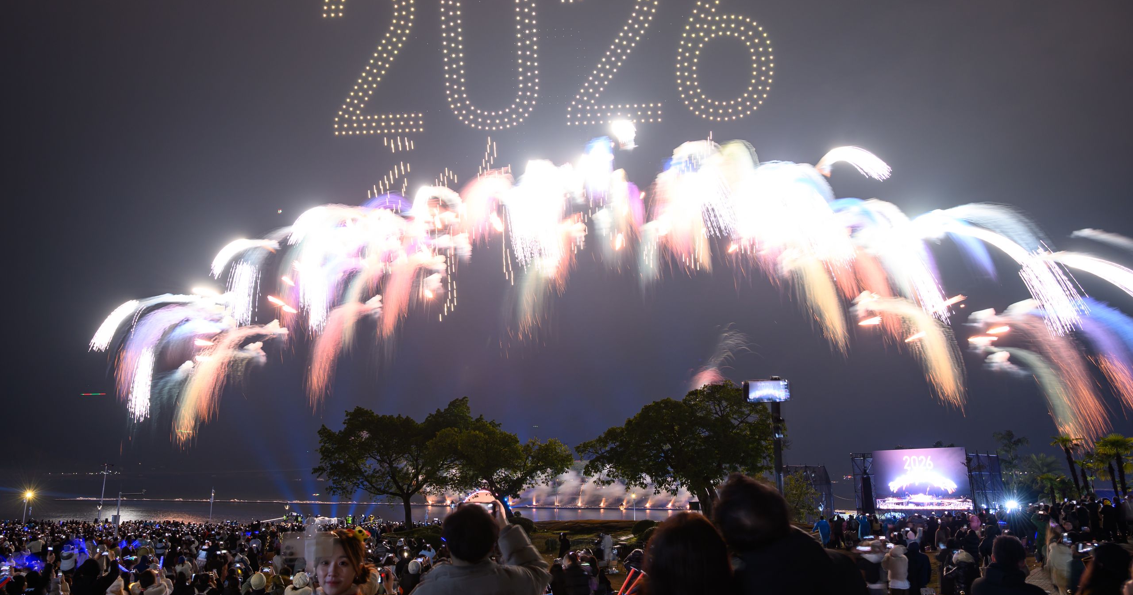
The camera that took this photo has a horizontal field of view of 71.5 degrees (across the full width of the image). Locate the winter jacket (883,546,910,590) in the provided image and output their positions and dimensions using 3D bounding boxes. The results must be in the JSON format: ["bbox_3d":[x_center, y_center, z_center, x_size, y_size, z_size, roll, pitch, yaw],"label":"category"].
[{"bbox_3d":[7.209,5.907,17.200,0.550,0.880,0.450,-2,-14,6],"label":"winter jacket"}]

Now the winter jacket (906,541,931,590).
[{"bbox_3d":[8.339,6.336,18.600,0.550,1.050,0.400,-2,-14,8],"label":"winter jacket"}]

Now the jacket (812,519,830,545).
[{"bbox_3d":[13.262,12.215,41.000,0.880,1.220,0.500,-2,-14,8],"label":"jacket"}]

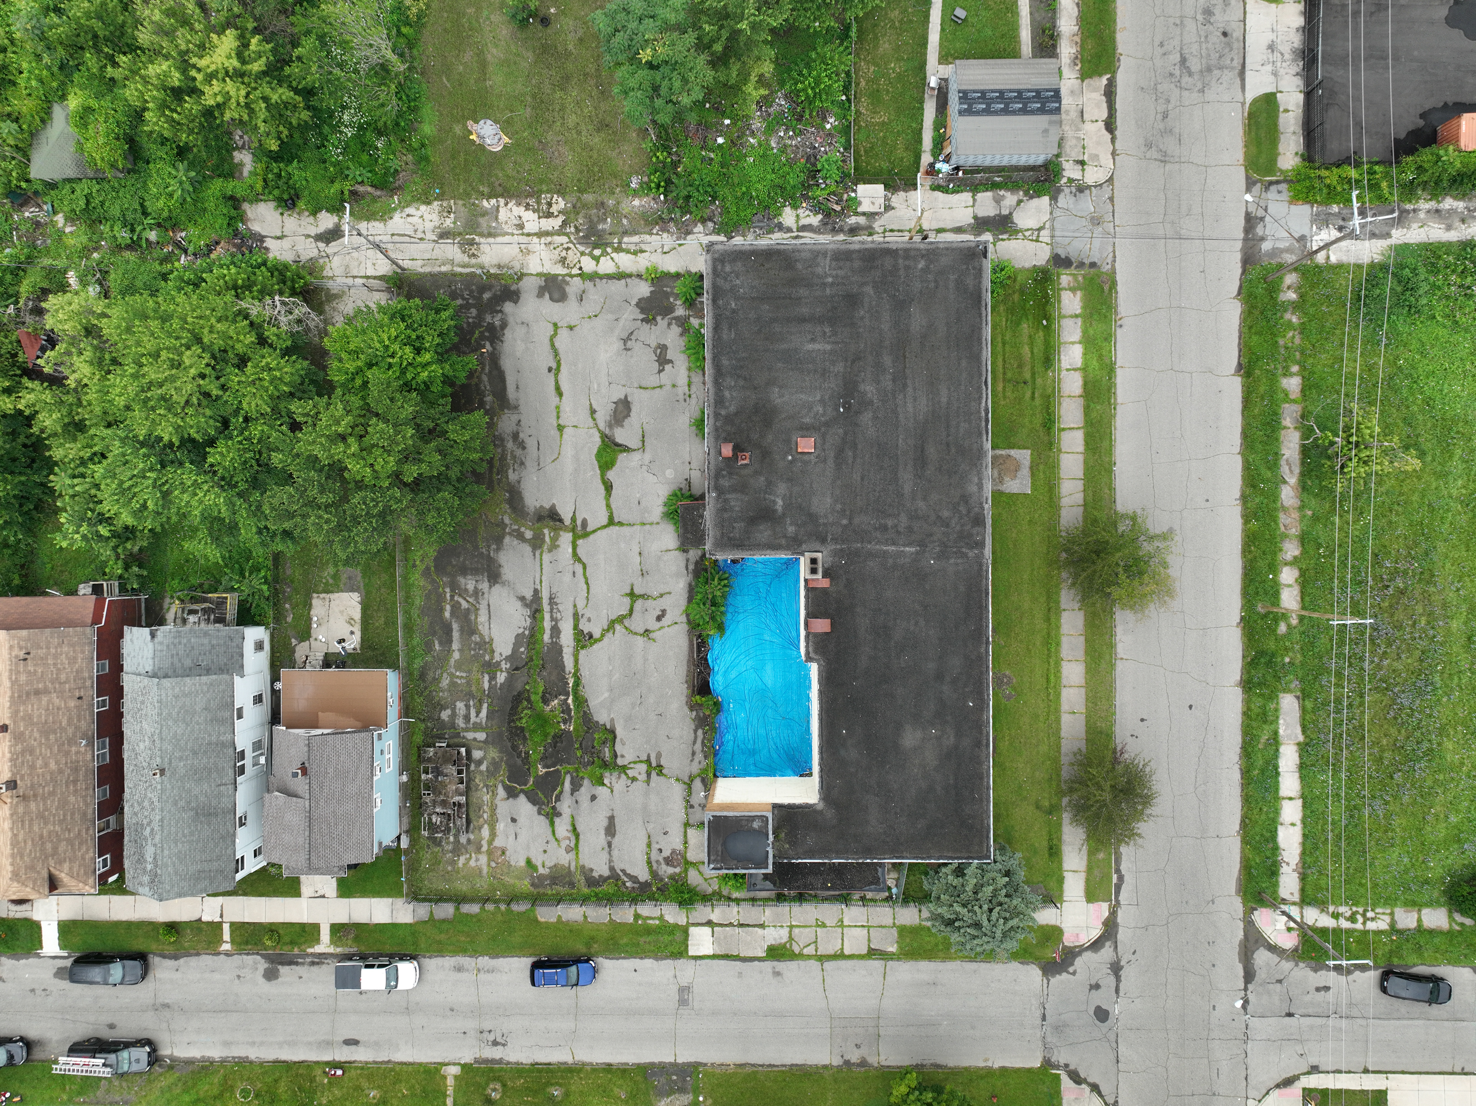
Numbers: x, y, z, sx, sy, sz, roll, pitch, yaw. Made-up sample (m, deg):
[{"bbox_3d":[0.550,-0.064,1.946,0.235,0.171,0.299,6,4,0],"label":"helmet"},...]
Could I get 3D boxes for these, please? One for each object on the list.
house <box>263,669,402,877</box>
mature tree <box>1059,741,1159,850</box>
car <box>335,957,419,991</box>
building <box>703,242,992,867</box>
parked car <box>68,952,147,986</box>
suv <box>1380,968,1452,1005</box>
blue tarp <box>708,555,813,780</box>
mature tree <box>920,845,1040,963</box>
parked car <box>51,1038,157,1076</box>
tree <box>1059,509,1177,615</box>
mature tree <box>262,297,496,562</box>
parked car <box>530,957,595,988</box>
[{"bbox_3d":[-26.244,14.099,64.949,7.100,7.200,13.200,0,90,1],"label":"house"},{"bbox_3d":[23.388,15.171,64.538,5.900,6.300,6.400,0,90,1],"label":"mature tree"},{"bbox_3d":[-23.855,27.969,67.686,5.500,1.800,1.880,0,90,1],"label":"car"},{"bbox_3d":[6.689,-0.037,64.244,17.076,7.300,37.080,0,90,1],"label":"building"},{"bbox_3d":[-41.765,27.850,68.013,4.900,1.770,1.850,0,90,1],"label":"parked car"},{"bbox_3d":[44.242,28.350,66.573,4.620,1.660,1.820,8,90,1],"label":"suv"},{"bbox_3d":[1.486,7.602,67.728,6.870,0.500,14.600,0,90,1],"label":"blue tarp"},{"bbox_3d":[15.637,21.830,62.610,7.100,10.300,6.800,0,90,1],"label":"mature tree"},{"bbox_3d":[-41.720,33.596,67.980,5.900,1.900,2.000,0,90,1],"label":"parked car"},{"bbox_3d":[23.467,0.430,63.853,6.072,7.500,6.598,0,90,1],"label":"tree"},{"bbox_3d":[-21.659,-7.518,62.847,13.200,11.000,15.800,0,90,1],"label":"mature tree"},{"bbox_3d":[-11.488,27.787,67.519,4.380,1.700,1.750,0,90,1],"label":"parked car"}]

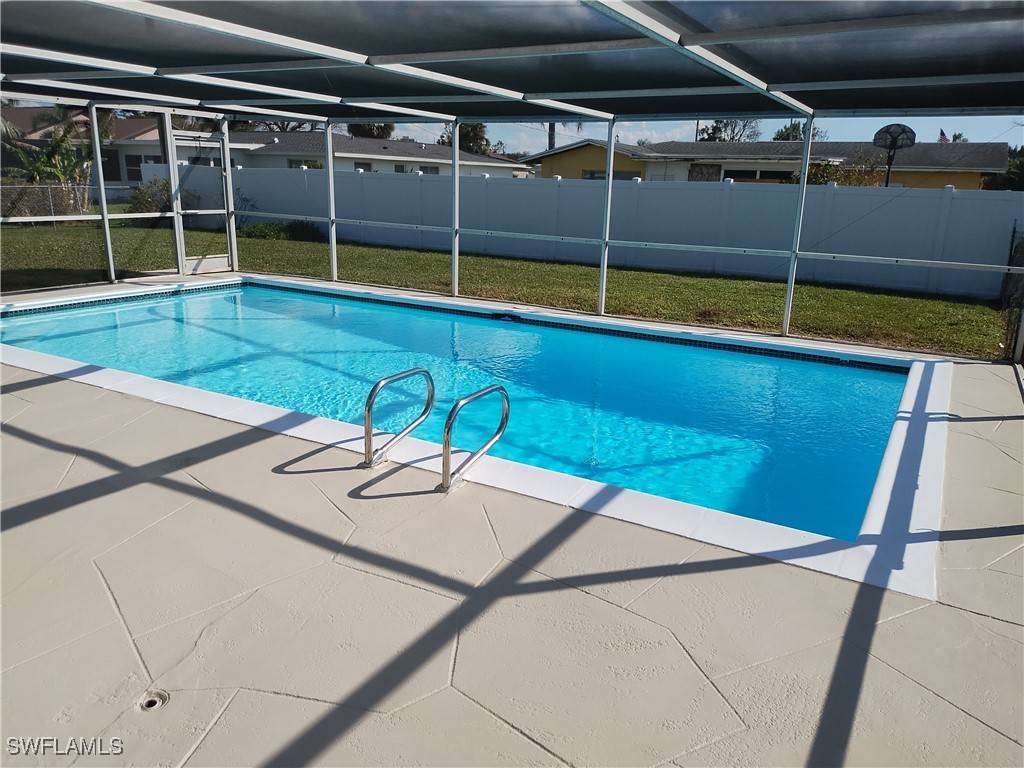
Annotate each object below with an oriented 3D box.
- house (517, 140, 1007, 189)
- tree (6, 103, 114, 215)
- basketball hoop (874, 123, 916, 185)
[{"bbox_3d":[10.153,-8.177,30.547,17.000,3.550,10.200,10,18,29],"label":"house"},{"bbox_3d":[-15.636,-7.768,25.481,3.300,3.700,3.200,-7,18,-30],"label":"tree"},{"bbox_3d":[10.991,-5.692,21.570,1.120,3.550,1.250,10,17,27],"label":"basketball hoop"}]

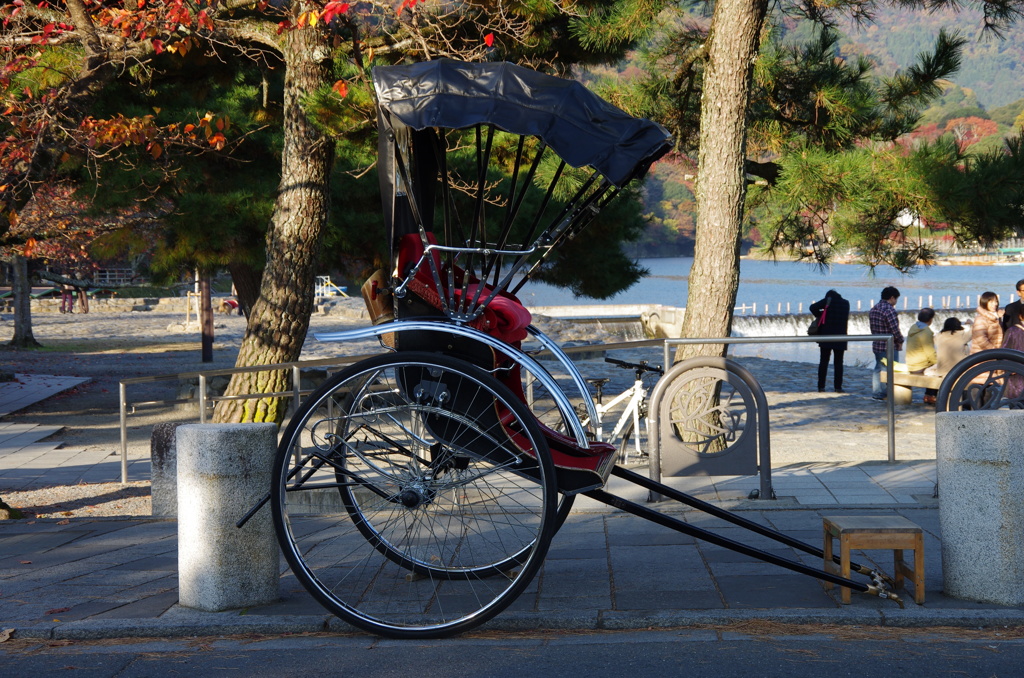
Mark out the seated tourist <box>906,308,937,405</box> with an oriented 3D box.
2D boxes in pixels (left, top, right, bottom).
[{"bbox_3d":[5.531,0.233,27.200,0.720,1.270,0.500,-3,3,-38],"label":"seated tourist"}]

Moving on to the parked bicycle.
[{"bbox_3d":[0.754,0.710,16.300,0.580,1.030,1.680,-3,3,-37],"label":"parked bicycle"}]

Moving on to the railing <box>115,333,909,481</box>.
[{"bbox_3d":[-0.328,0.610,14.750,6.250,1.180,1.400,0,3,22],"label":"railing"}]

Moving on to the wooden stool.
[{"bbox_3d":[1.410,0.860,7.970,0.320,0.290,0.350,-1,2,-2],"label":"wooden stool"}]

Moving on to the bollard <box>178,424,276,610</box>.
[{"bbox_3d":[-1.115,0.693,8.020,0.400,0.700,0.400,-1,2,0],"label":"bollard"}]

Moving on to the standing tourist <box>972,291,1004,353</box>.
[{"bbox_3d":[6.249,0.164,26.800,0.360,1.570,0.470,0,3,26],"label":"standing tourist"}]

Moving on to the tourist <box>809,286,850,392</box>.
[{"bbox_3d":[4.677,0.022,30.100,0.580,1.540,0.420,-1,2,3],"label":"tourist"}]

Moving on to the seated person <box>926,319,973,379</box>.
[{"bbox_3d":[5.782,0.301,26.700,0.720,1.200,0.500,-2,3,-31],"label":"seated person"}]

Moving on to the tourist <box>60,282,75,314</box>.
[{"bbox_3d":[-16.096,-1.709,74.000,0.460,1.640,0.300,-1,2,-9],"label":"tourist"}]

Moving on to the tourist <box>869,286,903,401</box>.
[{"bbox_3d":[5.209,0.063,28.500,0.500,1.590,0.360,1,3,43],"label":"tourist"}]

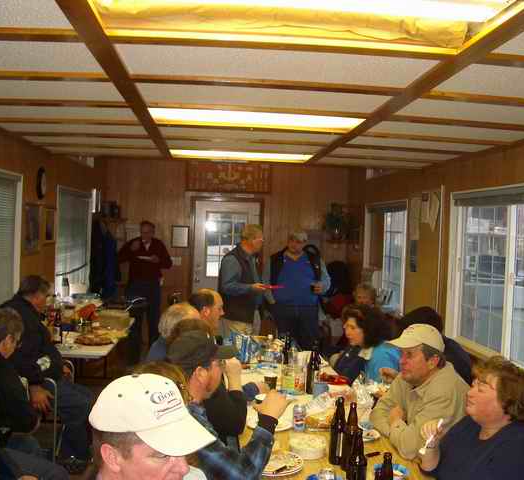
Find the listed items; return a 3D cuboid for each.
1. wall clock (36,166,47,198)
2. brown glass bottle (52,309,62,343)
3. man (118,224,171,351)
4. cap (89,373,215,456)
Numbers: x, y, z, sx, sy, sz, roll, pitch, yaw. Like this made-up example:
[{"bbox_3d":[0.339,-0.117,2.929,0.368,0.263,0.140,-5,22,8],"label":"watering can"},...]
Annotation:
[{"bbox_3d":[-1.947,-0.503,5.714,0.050,0.300,0.300,2,1,-5],"label":"wall clock"},{"bbox_3d":[-1.479,0.627,4.691,0.063,0.237,0.063,2,1,-5],"label":"brown glass bottle"},{"bbox_3d":[-1.395,0.617,7.727,0.630,1.710,0.430,2,1,-11],"label":"man"},{"bbox_3d":[-0.219,0.332,1.255,0.262,0.140,0.175,-4,0,33],"label":"cap"}]

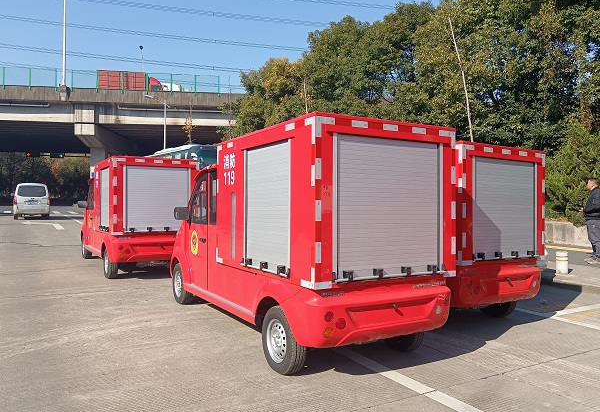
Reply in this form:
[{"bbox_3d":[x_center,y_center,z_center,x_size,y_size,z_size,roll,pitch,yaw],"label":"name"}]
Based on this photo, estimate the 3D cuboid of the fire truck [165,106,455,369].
[{"bbox_3d":[-0.304,0.351,5.481,1.450,2.040,4.360,0,0,-30],"label":"fire truck"}]

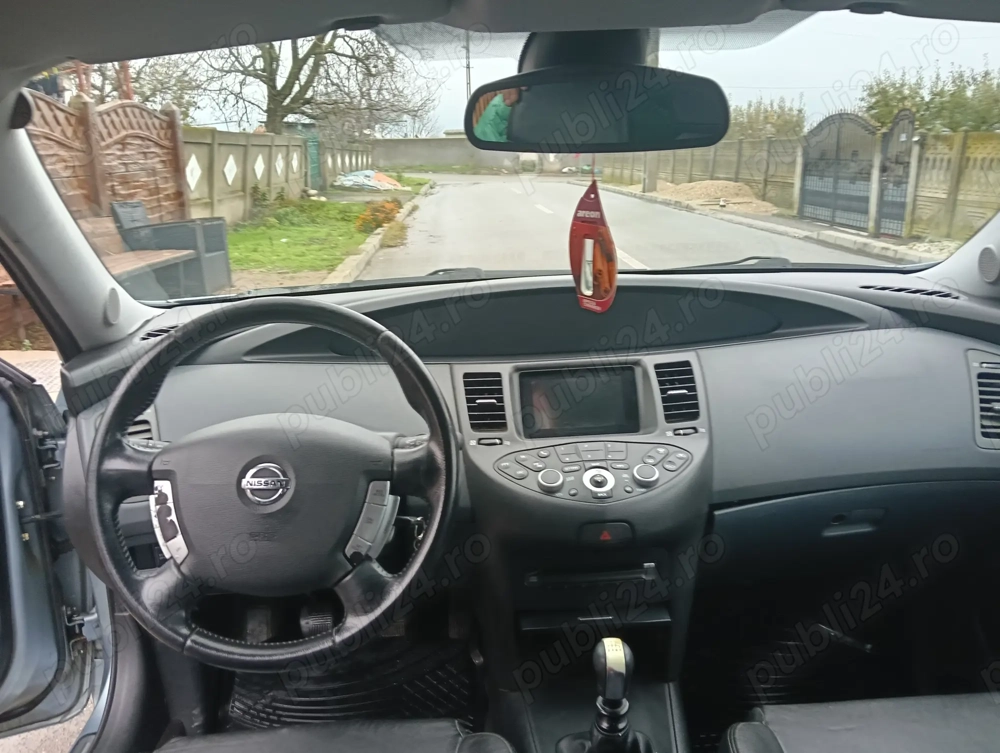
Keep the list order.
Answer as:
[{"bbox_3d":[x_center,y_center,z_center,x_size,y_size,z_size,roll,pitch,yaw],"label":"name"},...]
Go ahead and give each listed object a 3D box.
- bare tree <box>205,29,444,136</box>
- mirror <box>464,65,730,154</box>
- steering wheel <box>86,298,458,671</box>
[{"bbox_3d":[-5.700,-8.940,22.936,7.500,7.300,7.000,0,16,0],"label":"bare tree"},{"bbox_3d":[0.093,-0.263,0.774,0.252,0.081,0.042,2,19,8],"label":"mirror"},{"bbox_3d":[-0.236,0.110,0.839,0.383,0.383,0.110,-1,-7,-2],"label":"steering wheel"}]

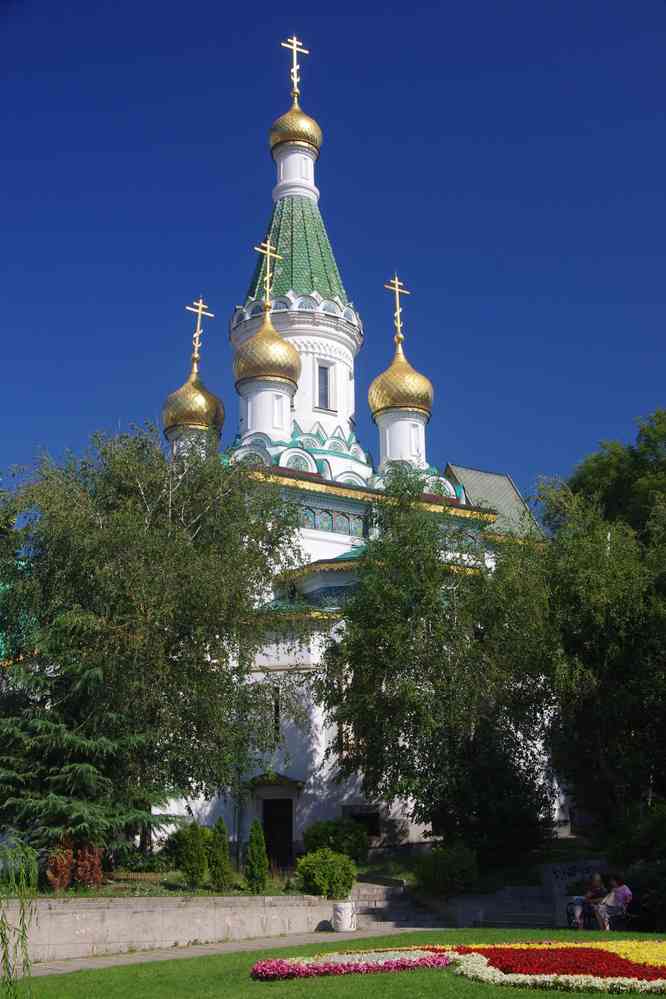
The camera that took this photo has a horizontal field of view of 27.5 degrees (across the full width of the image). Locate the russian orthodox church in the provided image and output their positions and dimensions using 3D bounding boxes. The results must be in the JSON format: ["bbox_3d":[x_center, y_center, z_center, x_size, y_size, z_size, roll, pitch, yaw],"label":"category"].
[{"bbox_3d":[-0.529,-3.395,56.234,13.720,36.210,13.720,9,-19,-31],"label":"russian orthodox church"}]

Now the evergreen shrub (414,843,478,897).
[{"bbox_3d":[2.858,9.340,34.241,1.610,1.310,1.550,-1,-16,0],"label":"evergreen shrub"}]

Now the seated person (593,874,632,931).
[{"bbox_3d":[6.266,9.010,30.371,0.760,1.220,0.520,11,-20,-36],"label":"seated person"}]

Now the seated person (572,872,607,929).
[{"bbox_3d":[5.804,9.082,30.768,0.720,1.240,0.500,15,-22,-43],"label":"seated person"}]

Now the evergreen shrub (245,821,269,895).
[{"bbox_3d":[-1.720,8.044,30.572,0.540,1.610,0.540,-1,-16,0],"label":"evergreen shrub"}]

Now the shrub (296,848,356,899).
[{"bbox_3d":[-0.152,8.761,31.818,1.400,1.150,1.360,-1,-16,0],"label":"shrub"}]

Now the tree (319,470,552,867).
[{"bbox_3d":[2.921,4.590,39.233,6.810,11.480,6.300,-1,-16,0],"label":"tree"}]

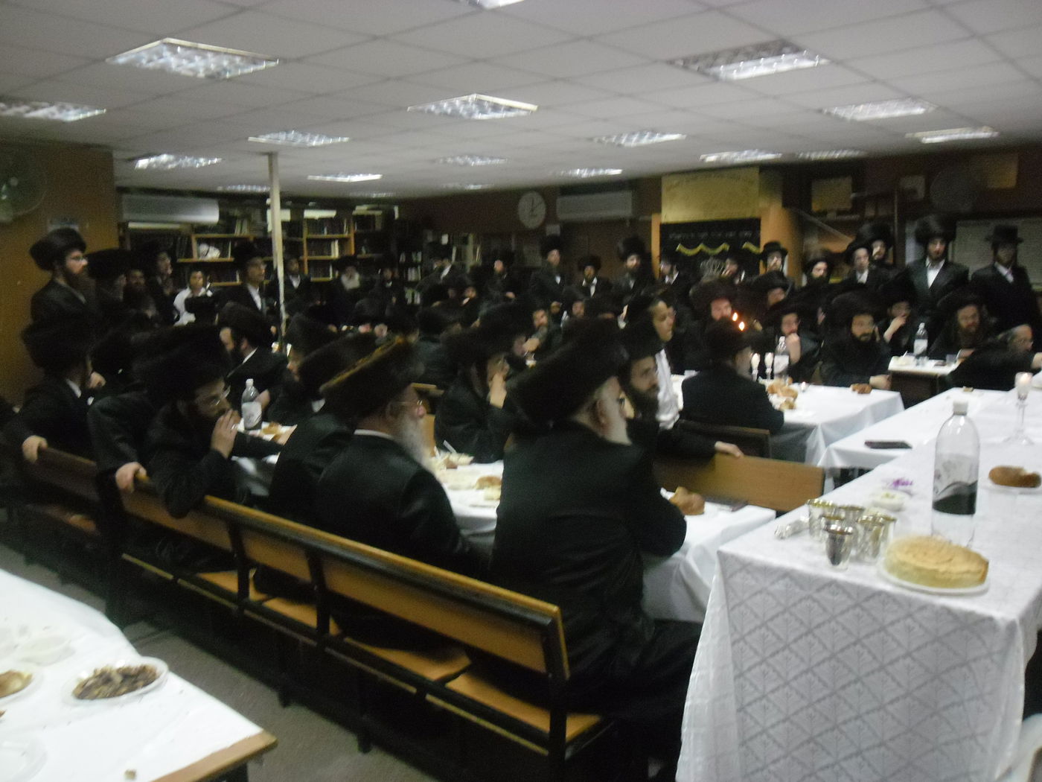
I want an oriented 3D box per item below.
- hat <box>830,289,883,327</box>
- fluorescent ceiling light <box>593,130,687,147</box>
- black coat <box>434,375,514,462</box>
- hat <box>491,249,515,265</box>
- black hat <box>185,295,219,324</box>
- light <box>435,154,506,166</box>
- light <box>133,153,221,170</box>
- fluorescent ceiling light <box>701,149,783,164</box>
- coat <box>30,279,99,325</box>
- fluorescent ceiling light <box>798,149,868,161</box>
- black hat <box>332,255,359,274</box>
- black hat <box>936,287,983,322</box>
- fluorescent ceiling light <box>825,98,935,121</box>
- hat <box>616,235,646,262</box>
[{"bbox_3d":[2.169,-0.539,5.250,0.340,0.210,0.340,-3,10,-12],"label":"hat"},{"bbox_3d":[0.925,-1.970,6.323,0.580,0.070,0.580,8,13,40],"label":"fluorescent ceiling light"},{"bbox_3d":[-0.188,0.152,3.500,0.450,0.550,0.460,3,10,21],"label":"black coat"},{"bbox_3d":[-0.232,-1.697,10.300,0.310,0.200,0.310,-1,10,0],"label":"hat"},{"bbox_3d":[-2.716,-0.702,6.900,0.290,0.200,0.290,-8,12,-36],"label":"black hat"},{"bbox_3d":[-0.454,-2.130,7.500,0.600,0.080,0.600,8,13,41],"label":"light"},{"bbox_3d":[-3.100,-2.092,7.326,0.580,0.070,0.580,8,13,40],"label":"light"},{"bbox_3d":[2.075,-2.214,7.658,0.580,0.070,0.580,8,13,40],"label":"fluorescent ceiling light"},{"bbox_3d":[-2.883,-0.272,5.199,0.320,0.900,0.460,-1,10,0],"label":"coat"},{"bbox_3d":[2.943,-2.228,7.682,0.600,0.080,0.600,7,12,40],"label":"fluorescent ceiling light"},{"bbox_3d":[-2.082,-1.495,9.600,0.330,0.190,0.340,-3,10,-12],"label":"black hat"},{"bbox_3d":[3.128,-0.619,5.800,0.340,0.200,0.350,-4,10,-17],"label":"black hat"},{"bbox_3d":[2.294,-1.809,5.198,0.580,0.070,0.580,7,13,40],"label":"fluorescent ceiling light"},{"bbox_3d":[1.235,-1.590,9.100,0.340,0.200,0.340,-1,-2,-3],"label":"hat"}]

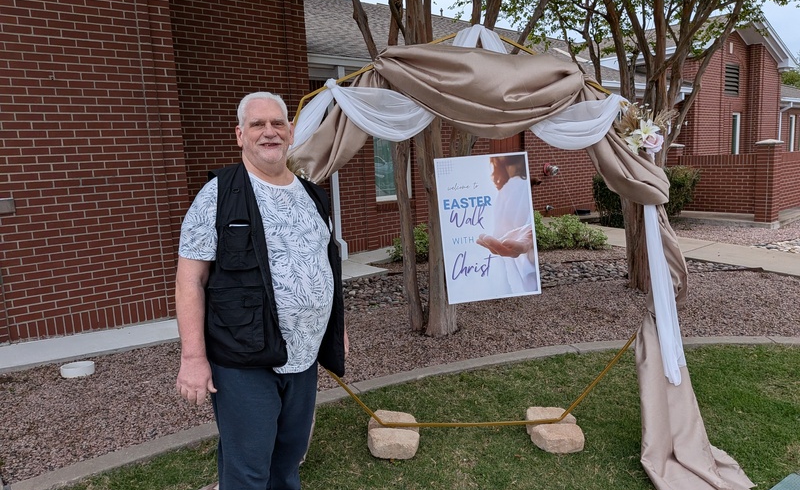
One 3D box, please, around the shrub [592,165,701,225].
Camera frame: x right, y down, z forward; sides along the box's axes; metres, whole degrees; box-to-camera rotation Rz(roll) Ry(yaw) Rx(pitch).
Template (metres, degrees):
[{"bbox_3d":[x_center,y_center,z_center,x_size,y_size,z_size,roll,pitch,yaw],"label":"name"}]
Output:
[{"bbox_3d":[5.120,-1.000,11.500,1.250,1.230,1.950,-11,11,-44],"label":"shrub"}]

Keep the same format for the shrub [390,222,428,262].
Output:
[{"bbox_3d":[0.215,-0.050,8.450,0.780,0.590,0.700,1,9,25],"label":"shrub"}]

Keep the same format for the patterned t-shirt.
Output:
[{"bbox_3d":[-0.505,0.070,2.030,0.580,0.720,0.380,-10,11,-42],"label":"patterned t-shirt"}]

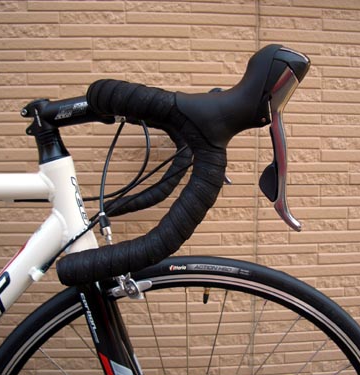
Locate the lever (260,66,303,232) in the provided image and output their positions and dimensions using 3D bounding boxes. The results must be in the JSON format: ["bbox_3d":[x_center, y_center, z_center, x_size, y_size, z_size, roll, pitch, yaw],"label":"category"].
[{"bbox_3d":[0.094,-0.035,0.467,0.038,0.152,0.029,0,6,-3],"label":"lever"}]

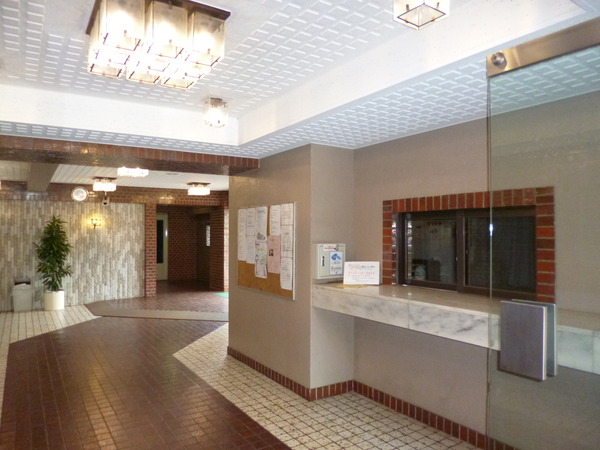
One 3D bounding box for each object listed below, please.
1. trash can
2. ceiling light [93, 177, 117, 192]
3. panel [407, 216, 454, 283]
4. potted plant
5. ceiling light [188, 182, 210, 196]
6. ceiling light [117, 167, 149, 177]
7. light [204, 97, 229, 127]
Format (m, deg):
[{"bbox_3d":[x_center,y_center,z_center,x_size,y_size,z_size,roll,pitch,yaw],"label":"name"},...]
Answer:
[{"bbox_3d":[-5.510,1.420,8.286,0.350,0.590,0.270,0,-1,-35],"label":"trash can"},{"bbox_3d":[-3.811,-0.785,8.131,0.370,0.230,0.370,0,-1,-35],"label":"ceiling light"},{"bbox_3d":[1.059,0.204,3.390,0.030,0.520,0.490,0,-1,-35],"label":"panel"},{"bbox_3d":[-5.015,0.754,8.447,0.640,1.910,0.580,0,-1,-35],"label":"potted plant"},{"bbox_3d":[-2.248,-0.798,9.253,0.375,0.230,0.375,0,-1,-35],"label":"ceiling light"},{"bbox_3d":[-2.447,-0.818,6.100,0.370,0.230,0.370,0,-1,-35],"label":"ceiling light"},{"bbox_3d":[-0.655,-0.880,3.259,0.160,0.185,0.160,0,-1,-35],"label":"light"}]

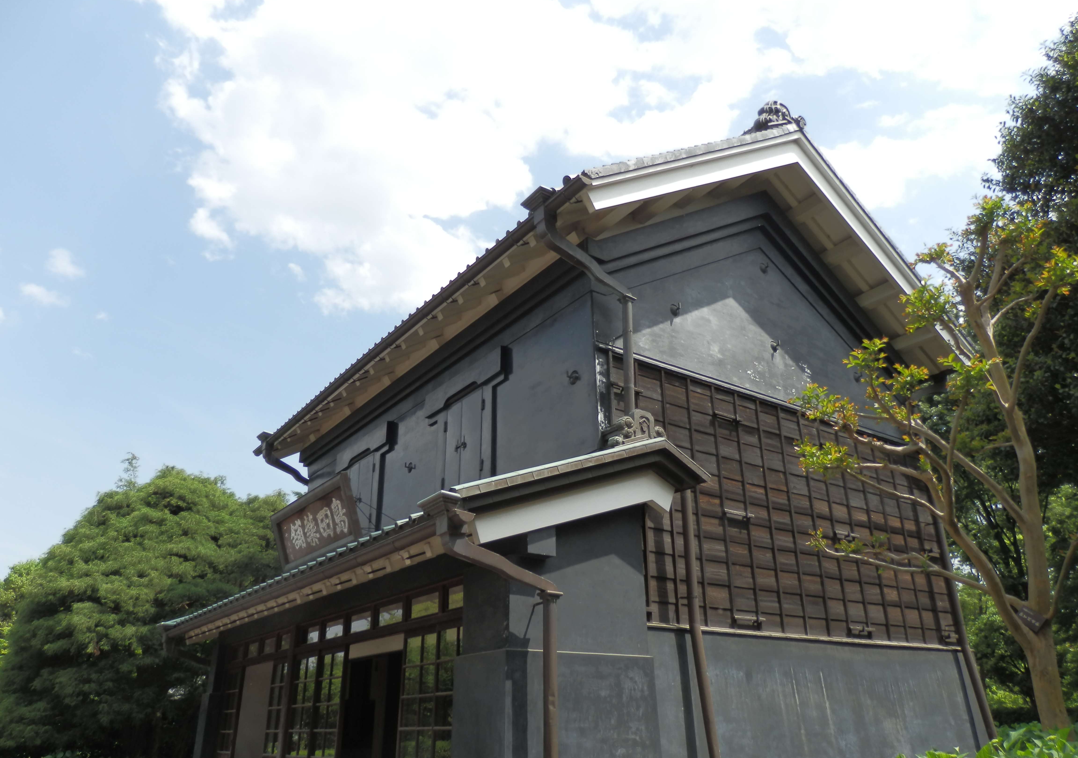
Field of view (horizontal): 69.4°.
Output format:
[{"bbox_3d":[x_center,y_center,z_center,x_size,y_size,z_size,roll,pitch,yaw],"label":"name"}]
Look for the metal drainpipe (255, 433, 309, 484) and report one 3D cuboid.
[{"bbox_3d":[-5.648,1.873,17.507,1.320,1.070,0.420,16,-29,-32],"label":"metal drainpipe"}]

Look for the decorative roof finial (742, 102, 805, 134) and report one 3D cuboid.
[{"bbox_3d":[3.821,-4.229,12.591,1.120,0.720,0.400,16,-29,-32],"label":"decorative roof finial"}]

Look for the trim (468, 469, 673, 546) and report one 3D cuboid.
[{"bbox_3d":[0.439,1.304,7.963,2.600,1.060,0.120,16,-29,-32],"label":"trim"}]

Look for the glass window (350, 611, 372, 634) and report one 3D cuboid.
[{"bbox_3d":[-2.348,3.236,10.339,0.040,0.230,0.670,16,-29,-32],"label":"glass window"}]

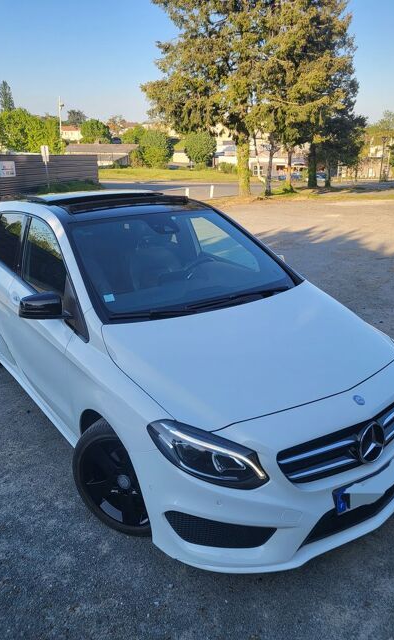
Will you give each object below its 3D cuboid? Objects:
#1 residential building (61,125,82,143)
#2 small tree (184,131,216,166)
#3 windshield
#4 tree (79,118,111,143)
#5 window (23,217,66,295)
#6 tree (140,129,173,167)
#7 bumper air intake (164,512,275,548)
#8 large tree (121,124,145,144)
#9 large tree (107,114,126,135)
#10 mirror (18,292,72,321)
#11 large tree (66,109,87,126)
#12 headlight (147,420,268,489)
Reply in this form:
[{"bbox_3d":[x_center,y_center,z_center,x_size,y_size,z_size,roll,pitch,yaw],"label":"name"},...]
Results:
[{"bbox_3d":[-41.772,-61.577,160.000,8.321,6.525,7.323,-6,19,-13],"label":"residential building"},{"bbox_3d":[0.302,-20.572,58.000,3.861,4.322,3.861,-1,18,1],"label":"small tree"},{"bbox_3d":[-0.077,-0.407,3.015,1.420,0.119,0.969,-14,53,-33],"label":"windshield"},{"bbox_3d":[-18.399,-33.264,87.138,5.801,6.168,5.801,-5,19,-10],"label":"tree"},{"bbox_3d":[-0.985,-0.405,3.128,0.070,0.460,0.880,11,7,-39],"label":"window"},{"bbox_3d":[-4.887,-20.693,58.000,4.102,4.544,4.102,-3,18,-4],"label":"tree"},{"bbox_3d":[0.112,0.904,2.063,0.470,0.130,0.100,0,18,4],"label":"bumper air intake"},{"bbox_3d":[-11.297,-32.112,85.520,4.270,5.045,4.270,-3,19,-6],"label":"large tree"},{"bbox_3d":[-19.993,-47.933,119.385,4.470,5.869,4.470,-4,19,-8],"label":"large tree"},{"bbox_3d":[-0.873,-0.074,2.710,0.240,0.165,0.150,-14,22,-33],"label":"mirror"},{"bbox_3d":[-33.899,-56.264,135.230,6.189,6.116,6.189,-5,19,-12],"label":"large tree"},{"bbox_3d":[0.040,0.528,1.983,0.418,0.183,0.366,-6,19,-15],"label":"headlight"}]

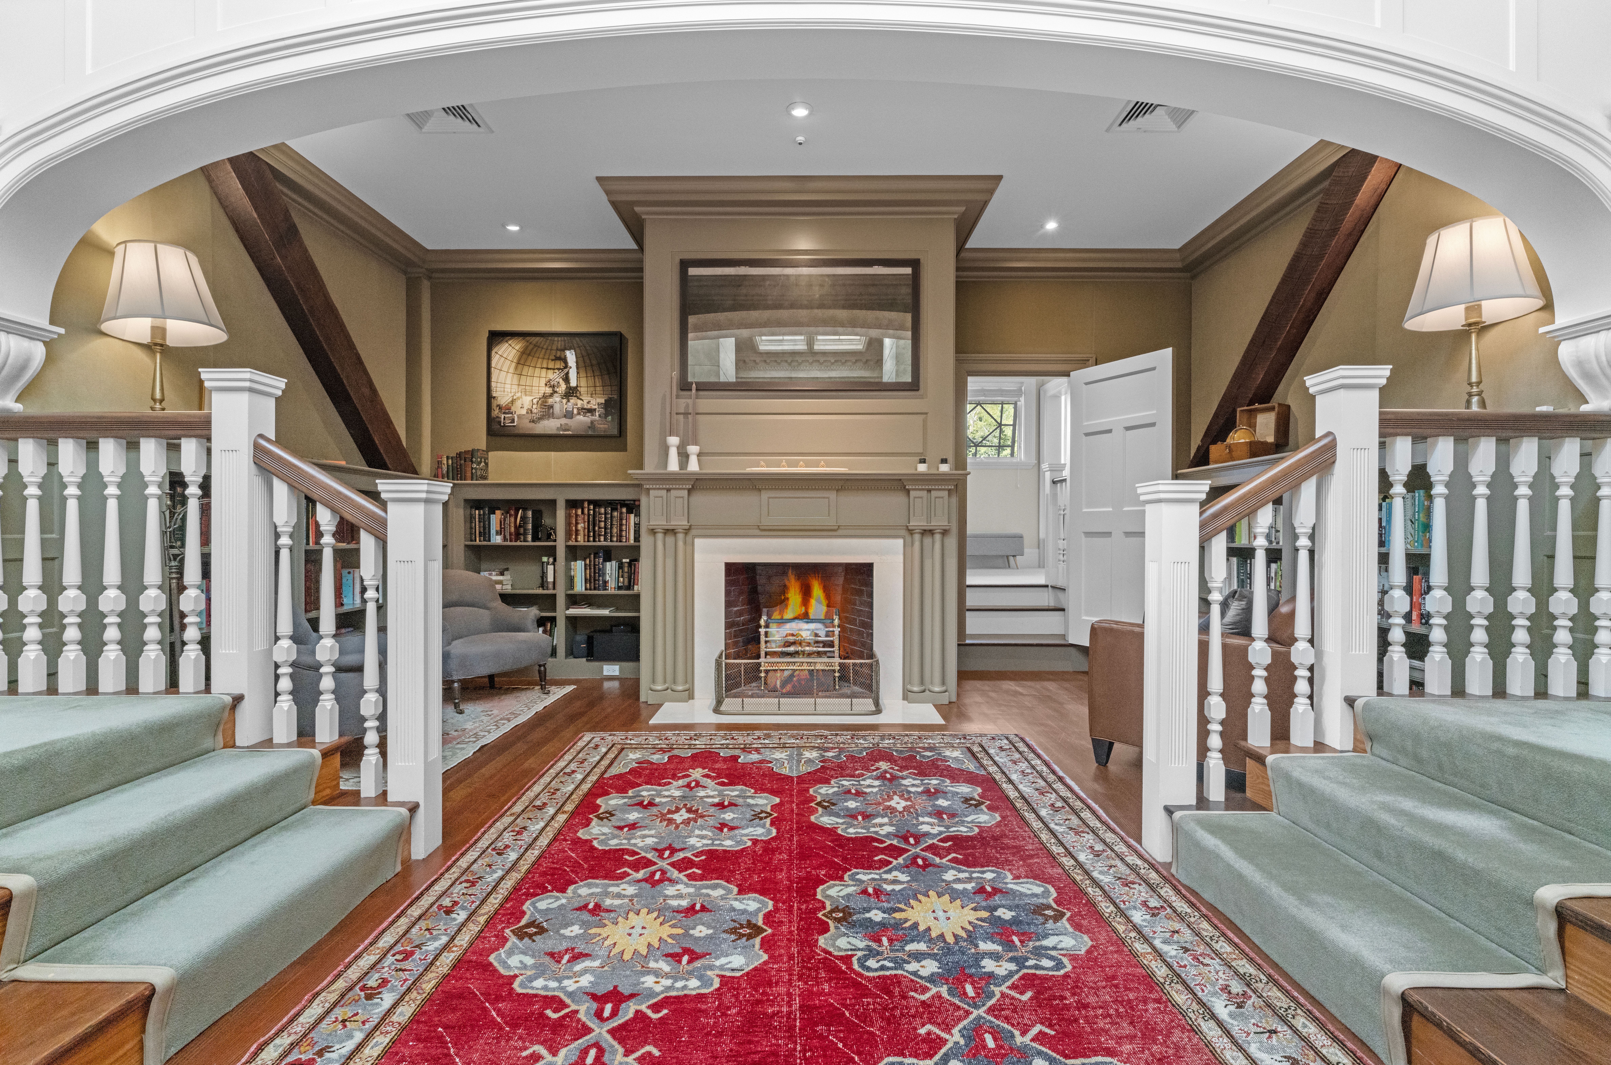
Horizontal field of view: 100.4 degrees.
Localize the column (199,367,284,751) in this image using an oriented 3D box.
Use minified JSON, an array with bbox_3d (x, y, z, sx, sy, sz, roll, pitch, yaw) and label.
[{"bbox_3d":[-1.869,0.083,2.240,0.162,1.220,0.160,0,0,0],"label":"column"}]

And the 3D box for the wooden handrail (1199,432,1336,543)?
[{"bbox_3d":[1.482,-0.137,2.193,0.570,0.088,0.067,-31,0,0],"label":"wooden handrail"}]

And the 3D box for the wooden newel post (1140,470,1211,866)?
[{"bbox_3d":[1.208,0.444,2.205,0.158,1.215,0.160,0,0,0],"label":"wooden newel post"}]

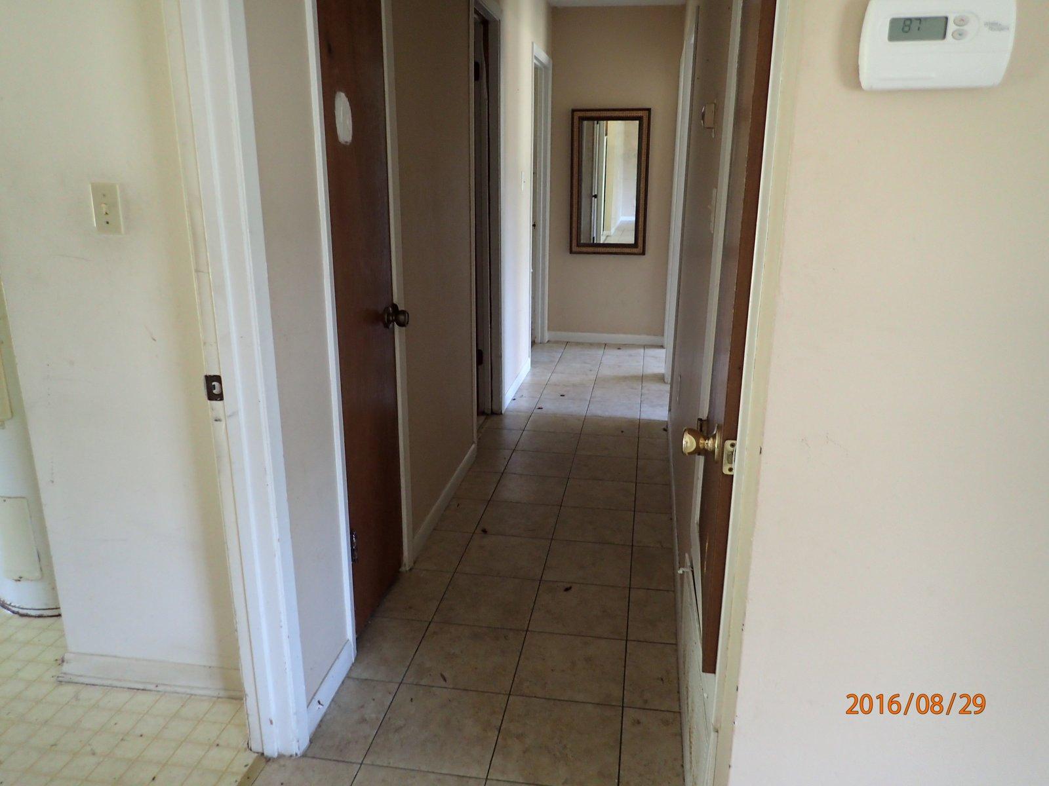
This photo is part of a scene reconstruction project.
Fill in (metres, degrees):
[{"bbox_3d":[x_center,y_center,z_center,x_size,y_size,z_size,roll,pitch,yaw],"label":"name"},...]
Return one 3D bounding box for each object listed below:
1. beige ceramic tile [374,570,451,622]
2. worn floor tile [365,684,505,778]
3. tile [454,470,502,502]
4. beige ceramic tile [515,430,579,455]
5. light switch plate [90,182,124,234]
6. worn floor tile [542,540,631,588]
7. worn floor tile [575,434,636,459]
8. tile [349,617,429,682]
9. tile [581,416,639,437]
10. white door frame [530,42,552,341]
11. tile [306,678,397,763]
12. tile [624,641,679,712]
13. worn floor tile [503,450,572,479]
[{"bbox_3d":[-0.365,0.679,2.549,0.193,0.010,0.300,3,17,9],"label":"beige ceramic tile"},{"bbox_3d":[-0.216,0.868,1.954,0.305,0.010,0.299,3,17,9],"label":"worn floor tile"},{"bbox_3d":[-0.206,0.422,3.403,0.166,0.010,0.300,3,17,9],"label":"tile"},{"bbox_3d":[0.125,0.261,3.937,0.303,0.010,0.300,3,17,9],"label":"beige ceramic tile"},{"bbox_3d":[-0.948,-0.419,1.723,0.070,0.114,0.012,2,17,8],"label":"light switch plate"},{"bbox_3d":[0.235,0.620,2.758,0.304,0.010,0.299,3,17,9],"label":"worn floor tile"},{"bbox_3d":[0.431,0.276,3.900,0.305,0.010,0.299,3,17,9],"label":"worn floor tile"},{"bbox_3d":[-0.410,0.766,2.273,0.180,0.010,0.299,3,17,9],"label":"tile"},{"bbox_3d":[0.476,0.189,4.175,0.303,0.010,0.300,3,17,9],"label":"tile"},{"bbox_3d":[0.059,-1.286,5.420,0.130,2.100,0.888,3,17,9],"label":"white door frame"},{"bbox_3d":[-0.450,0.853,1.986,0.161,0.010,0.299,3,17,9],"label":"tile"},{"bbox_3d":[0.362,0.807,2.155,0.145,0.010,0.299,3,17,9],"label":"tile"},{"bbox_3d":[0.077,0.347,3.651,0.303,0.010,0.300,3,17,9],"label":"worn floor tile"}]

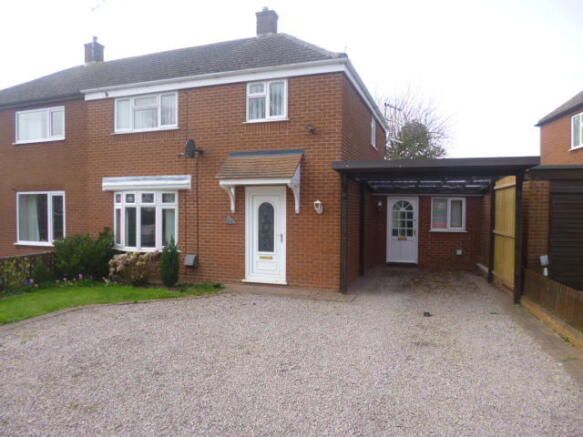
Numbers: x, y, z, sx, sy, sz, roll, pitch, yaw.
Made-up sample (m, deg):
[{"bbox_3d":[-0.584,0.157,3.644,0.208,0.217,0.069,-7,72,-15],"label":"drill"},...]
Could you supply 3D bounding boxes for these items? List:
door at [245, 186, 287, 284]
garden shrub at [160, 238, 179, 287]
[{"bbox_3d":[-0.576,0.358,9.013,0.980,2.130,0.100,0,-1,18],"label":"door"},{"bbox_3d":[-2.826,1.019,9.362,0.430,1.120,0.430,1,2,20],"label":"garden shrub"}]

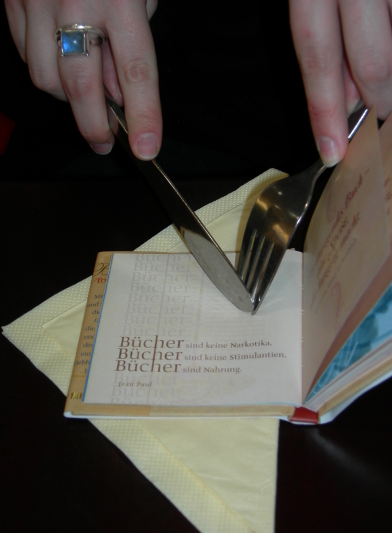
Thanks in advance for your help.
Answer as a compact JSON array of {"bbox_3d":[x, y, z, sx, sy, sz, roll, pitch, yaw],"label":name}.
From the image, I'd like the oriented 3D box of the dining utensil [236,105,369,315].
[{"bbox_3d":[0.062,-0.071,0.425,0.021,0.195,0.025,14,15,-42],"label":"dining utensil"}]

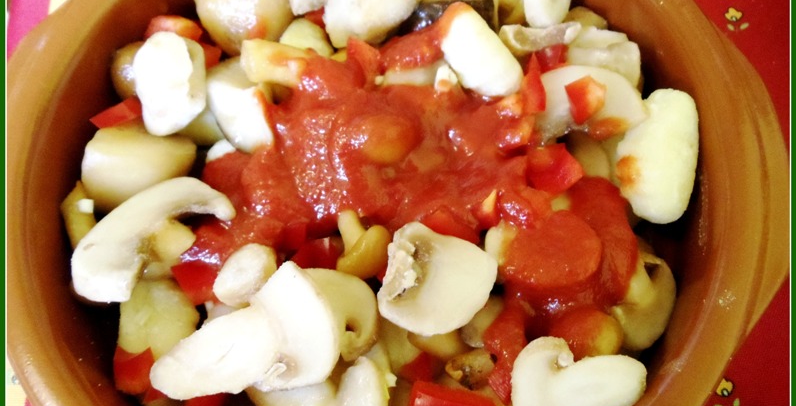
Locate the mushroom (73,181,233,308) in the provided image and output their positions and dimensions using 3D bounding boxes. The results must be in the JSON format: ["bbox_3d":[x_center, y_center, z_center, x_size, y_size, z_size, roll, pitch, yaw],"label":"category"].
[{"bbox_3d":[-0.081,0.012,0.335,0.055,0.019,0.026,-36,91,-12],"label":"mushroom"}]

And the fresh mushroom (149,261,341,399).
[{"bbox_3d":[-0.047,0.043,0.322,0.060,0.026,0.037,-23,83,-10],"label":"fresh mushroom"}]

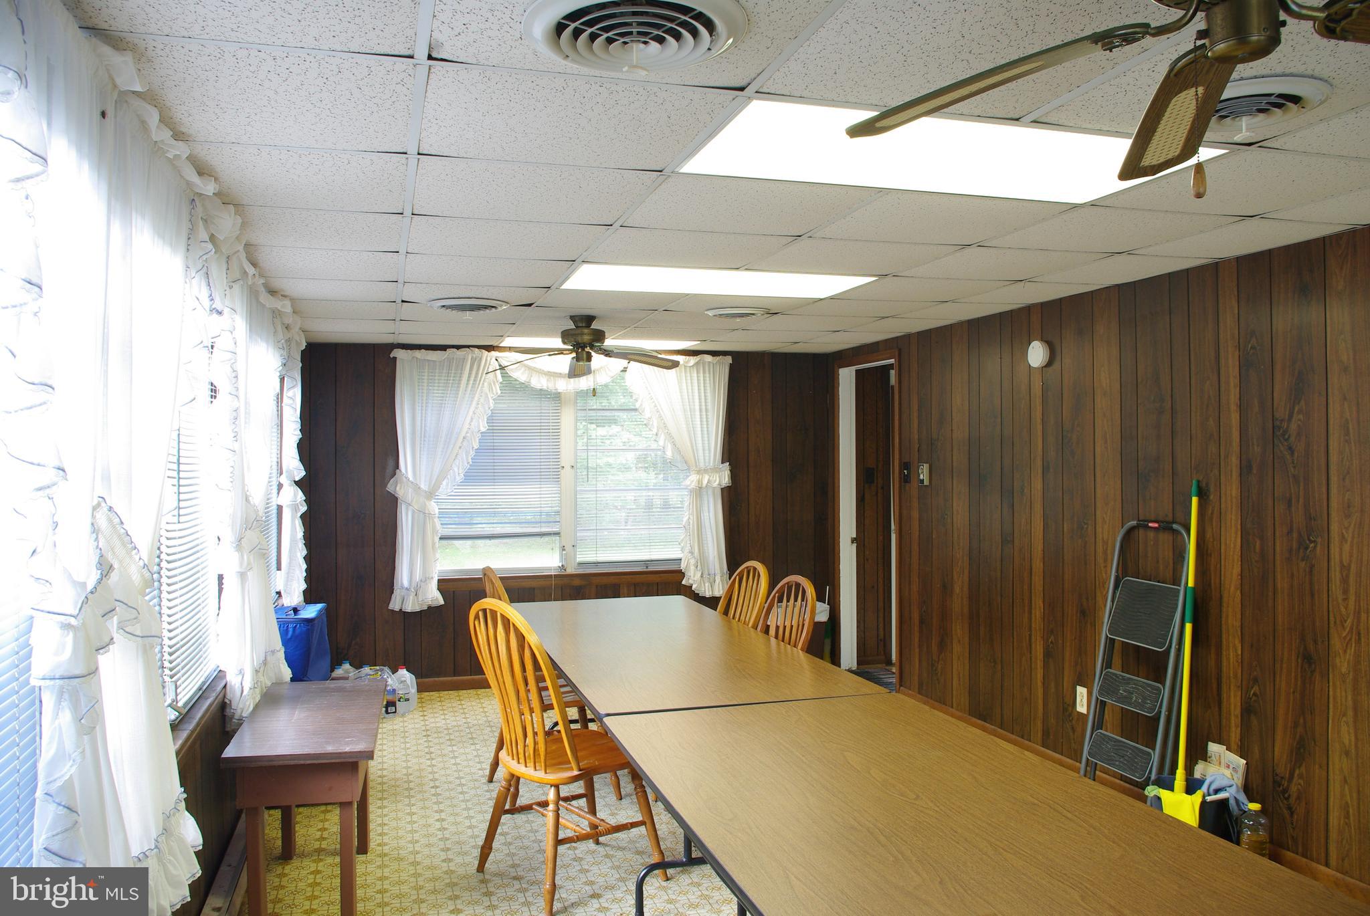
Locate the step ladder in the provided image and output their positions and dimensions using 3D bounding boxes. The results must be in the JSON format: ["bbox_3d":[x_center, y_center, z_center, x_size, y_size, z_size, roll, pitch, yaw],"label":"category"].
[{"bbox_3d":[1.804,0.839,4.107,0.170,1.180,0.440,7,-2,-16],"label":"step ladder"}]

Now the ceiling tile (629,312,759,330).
[{"bbox_3d":[0.097,-0.725,5.404,0.609,0.020,0.589,0,0,-16],"label":"ceiling tile"}]

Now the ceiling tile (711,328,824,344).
[{"bbox_3d":[0.523,-0.730,6.148,0.609,0.020,0.589,0,0,-16],"label":"ceiling tile"}]

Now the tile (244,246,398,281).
[{"bbox_3d":[-1.315,-0.709,3.737,0.546,0.020,0.585,-1,0,-16],"label":"tile"}]

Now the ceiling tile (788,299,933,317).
[{"bbox_3d":[0.861,-0.738,5.041,0.615,0.022,0.603,-1,0,-16],"label":"ceiling tile"}]

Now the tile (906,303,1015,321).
[{"bbox_3d":[1.361,-0.737,5.135,0.431,0.020,0.585,-1,0,-16],"label":"tile"}]

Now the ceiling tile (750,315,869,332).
[{"bbox_3d":[0.690,-0.730,5.578,0.609,0.020,0.589,0,0,-16],"label":"ceiling tile"}]

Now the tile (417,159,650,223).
[{"bbox_3d":[-0.426,-0.719,2.786,0.605,0.020,0.583,-1,0,-16],"label":"tile"}]

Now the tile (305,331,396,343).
[{"bbox_3d":[-1.993,-0.705,5.982,0.580,0.020,0.535,-1,0,-16],"label":"tile"}]

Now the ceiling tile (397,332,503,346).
[{"bbox_3d":[-1.426,-0.720,6.219,0.615,0.022,0.561,-1,0,-16],"label":"ceiling tile"}]

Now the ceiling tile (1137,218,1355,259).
[{"bbox_3d":[1.863,-0.734,3.448,0.423,0.020,0.589,0,0,-16],"label":"ceiling tile"}]

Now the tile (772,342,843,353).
[{"bbox_3d":[0.868,-0.736,6.823,0.431,0.020,0.556,-1,0,-16],"label":"tile"}]

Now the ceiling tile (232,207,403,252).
[{"bbox_3d":[-1.149,-0.710,3.169,0.546,0.020,0.585,-1,0,-16],"label":"ceiling tile"}]

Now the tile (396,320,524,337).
[{"bbox_3d":[-1.265,-0.720,5.666,0.615,0.022,0.603,-1,0,-16],"label":"tile"}]

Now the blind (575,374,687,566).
[{"bbox_3d":[-0.275,0.045,6.748,0.892,1.285,0.040,-1,0,-16],"label":"blind"}]

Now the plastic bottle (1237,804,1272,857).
[{"bbox_3d":[1.935,1.302,3.487,0.090,0.246,0.090,-1,0,-16],"label":"plastic bottle"}]

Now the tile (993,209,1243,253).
[{"bbox_3d":[1.364,-0.739,3.320,0.615,0.022,0.603,-1,0,-16],"label":"tile"}]

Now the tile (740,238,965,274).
[{"bbox_3d":[0.600,-0.733,3.719,0.615,0.022,0.603,-1,0,-16],"label":"tile"}]

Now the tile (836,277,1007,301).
[{"bbox_3d":[1.029,-0.738,4.467,0.615,0.022,0.603,-1,0,-16],"label":"tile"}]

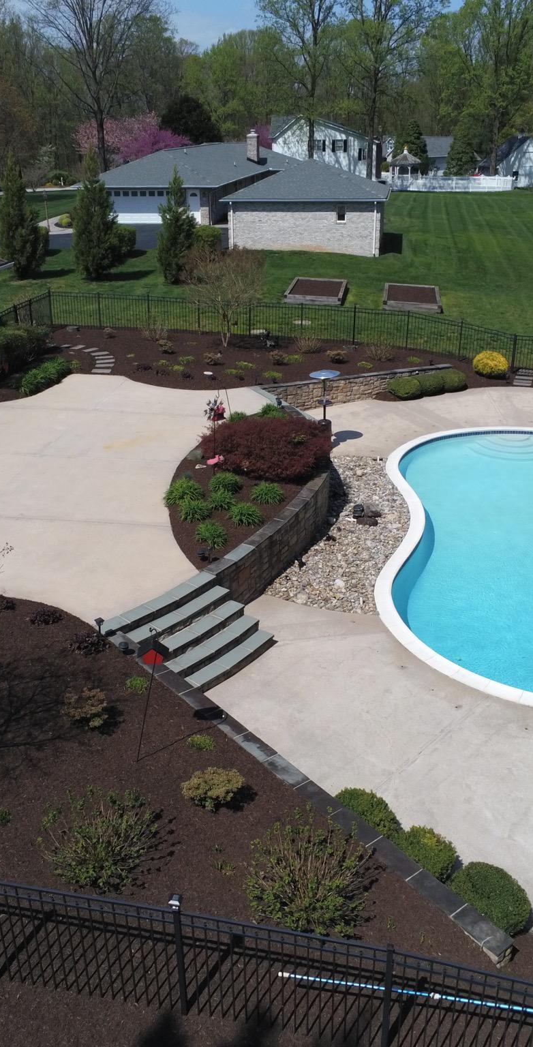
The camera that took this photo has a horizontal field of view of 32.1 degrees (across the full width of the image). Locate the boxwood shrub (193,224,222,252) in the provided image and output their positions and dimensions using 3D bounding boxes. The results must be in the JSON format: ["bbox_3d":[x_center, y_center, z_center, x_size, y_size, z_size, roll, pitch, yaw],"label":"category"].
[{"bbox_3d":[-3.226,-15.019,48.905,1.650,1.450,1.650,-2,24,-3],"label":"boxwood shrub"}]

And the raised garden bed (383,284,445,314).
[{"bbox_3d":[6.450,-9.980,41.000,2.440,0.310,4.750,2,24,8],"label":"raised garden bed"}]

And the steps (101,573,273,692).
[{"bbox_3d":[-1.153,1.848,15.074,1.790,0.880,2.370,17,30,36],"label":"steps"}]

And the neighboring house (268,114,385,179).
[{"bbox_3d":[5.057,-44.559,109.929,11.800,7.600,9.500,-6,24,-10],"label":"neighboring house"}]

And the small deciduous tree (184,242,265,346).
[{"bbox_3d":[-1.371,-7.525,30.857,2.650,3.360,2.550,-1,24,0],"label":"small deciduous tree"}]

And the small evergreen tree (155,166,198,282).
[{"bbox_3d":[-4.075,-13.062,40.315,1.850,4.800,1.850,-3,24,-5],"label":"small evergreen tree"}]

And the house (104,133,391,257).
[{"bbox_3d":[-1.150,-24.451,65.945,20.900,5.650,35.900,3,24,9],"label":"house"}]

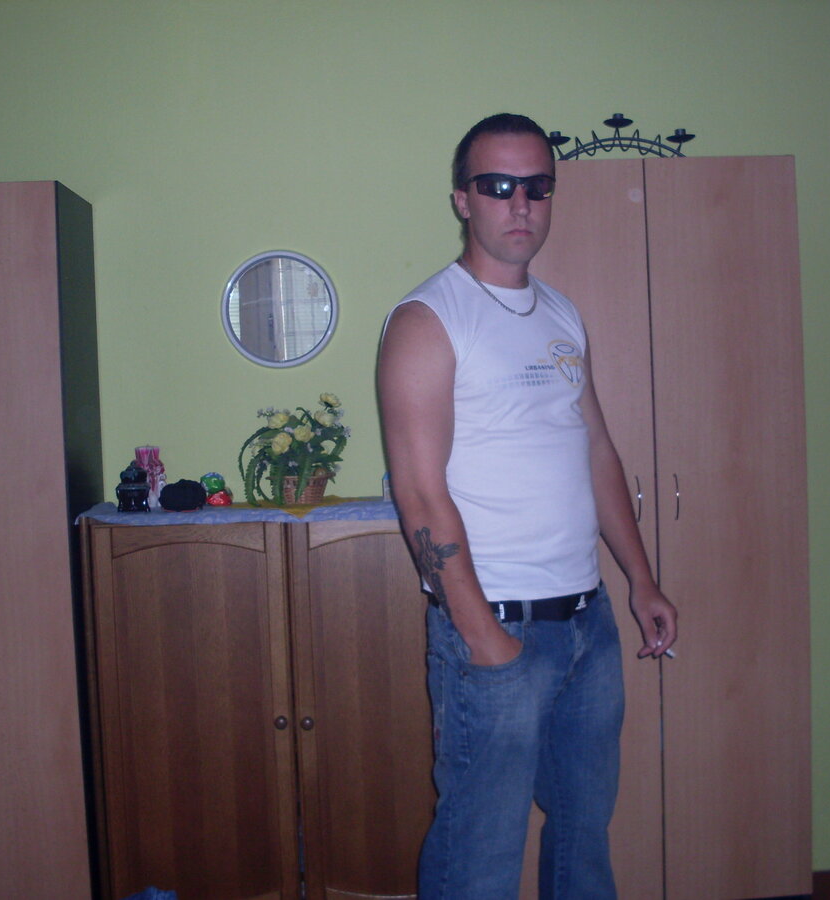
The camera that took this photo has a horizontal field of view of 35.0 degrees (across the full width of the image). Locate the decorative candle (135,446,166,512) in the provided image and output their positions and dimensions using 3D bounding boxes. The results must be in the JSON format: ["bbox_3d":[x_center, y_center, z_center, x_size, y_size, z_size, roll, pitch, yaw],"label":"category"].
[{"bbox_3d":[-0.712,0.076,3.526,0.084,0.167,0.084,-2,3,-2],"label":"decorative candle"}]

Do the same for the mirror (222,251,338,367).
[{"bbox_3d":[-0.355,-0.372,3.467,0.305,0.307,0.025,-2,2,-1],"label":"mirror"}]

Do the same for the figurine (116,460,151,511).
[{"bbox_3d":[-0.718,0.092,3.347,0.084,0.128,0.075,-2,2,-1],"label":"figurine"}]

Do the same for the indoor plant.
[{"bbox_3d":[-0.311,-0.001,3.375,0.280,0.286,0.220,-2,2,-1],"label":"indoor plant"}]

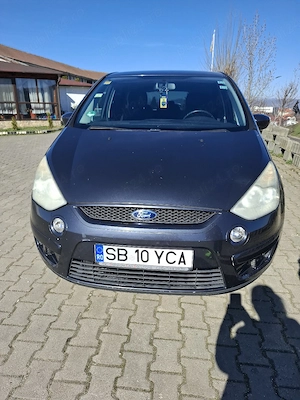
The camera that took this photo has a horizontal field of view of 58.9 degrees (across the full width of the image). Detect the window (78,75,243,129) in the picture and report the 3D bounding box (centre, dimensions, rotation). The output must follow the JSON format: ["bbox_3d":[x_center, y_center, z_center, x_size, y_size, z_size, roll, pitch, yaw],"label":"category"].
[{"bbox_3d":[0.116,-0.928,2.504,1.500,0.170,1.070,2,49,5],"label":"window"}]

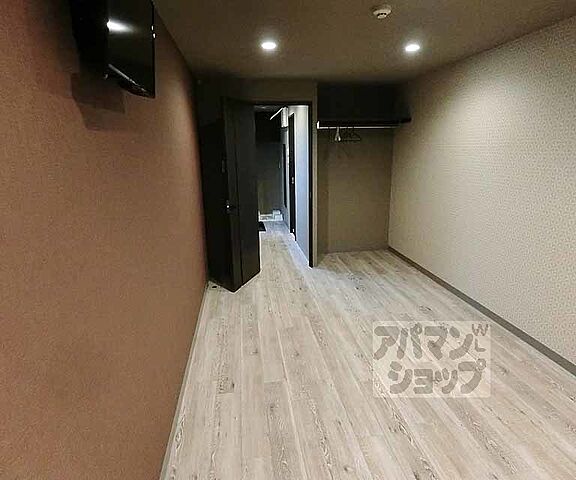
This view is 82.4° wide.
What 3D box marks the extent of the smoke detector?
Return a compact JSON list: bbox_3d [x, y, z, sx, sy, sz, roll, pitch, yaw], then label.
[{"bbox_3d":[0.566,-1.360,1.974,0.110,0.042,0.110,-3,16,-7],"label":"smoke detector"}]

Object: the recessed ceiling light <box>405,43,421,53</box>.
[{"bbox_3d":[1.052,-1.616,2.774,0.125,0.030,0.125,-3,16,-7],"label":"recessed ceiling light"}]

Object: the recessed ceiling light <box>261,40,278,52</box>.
[{"bbox_3d":[-0.150,-1.548,2.629,0.125,0.030,0.125,-3,16,-7],"label":"recessed ceiling light"}]

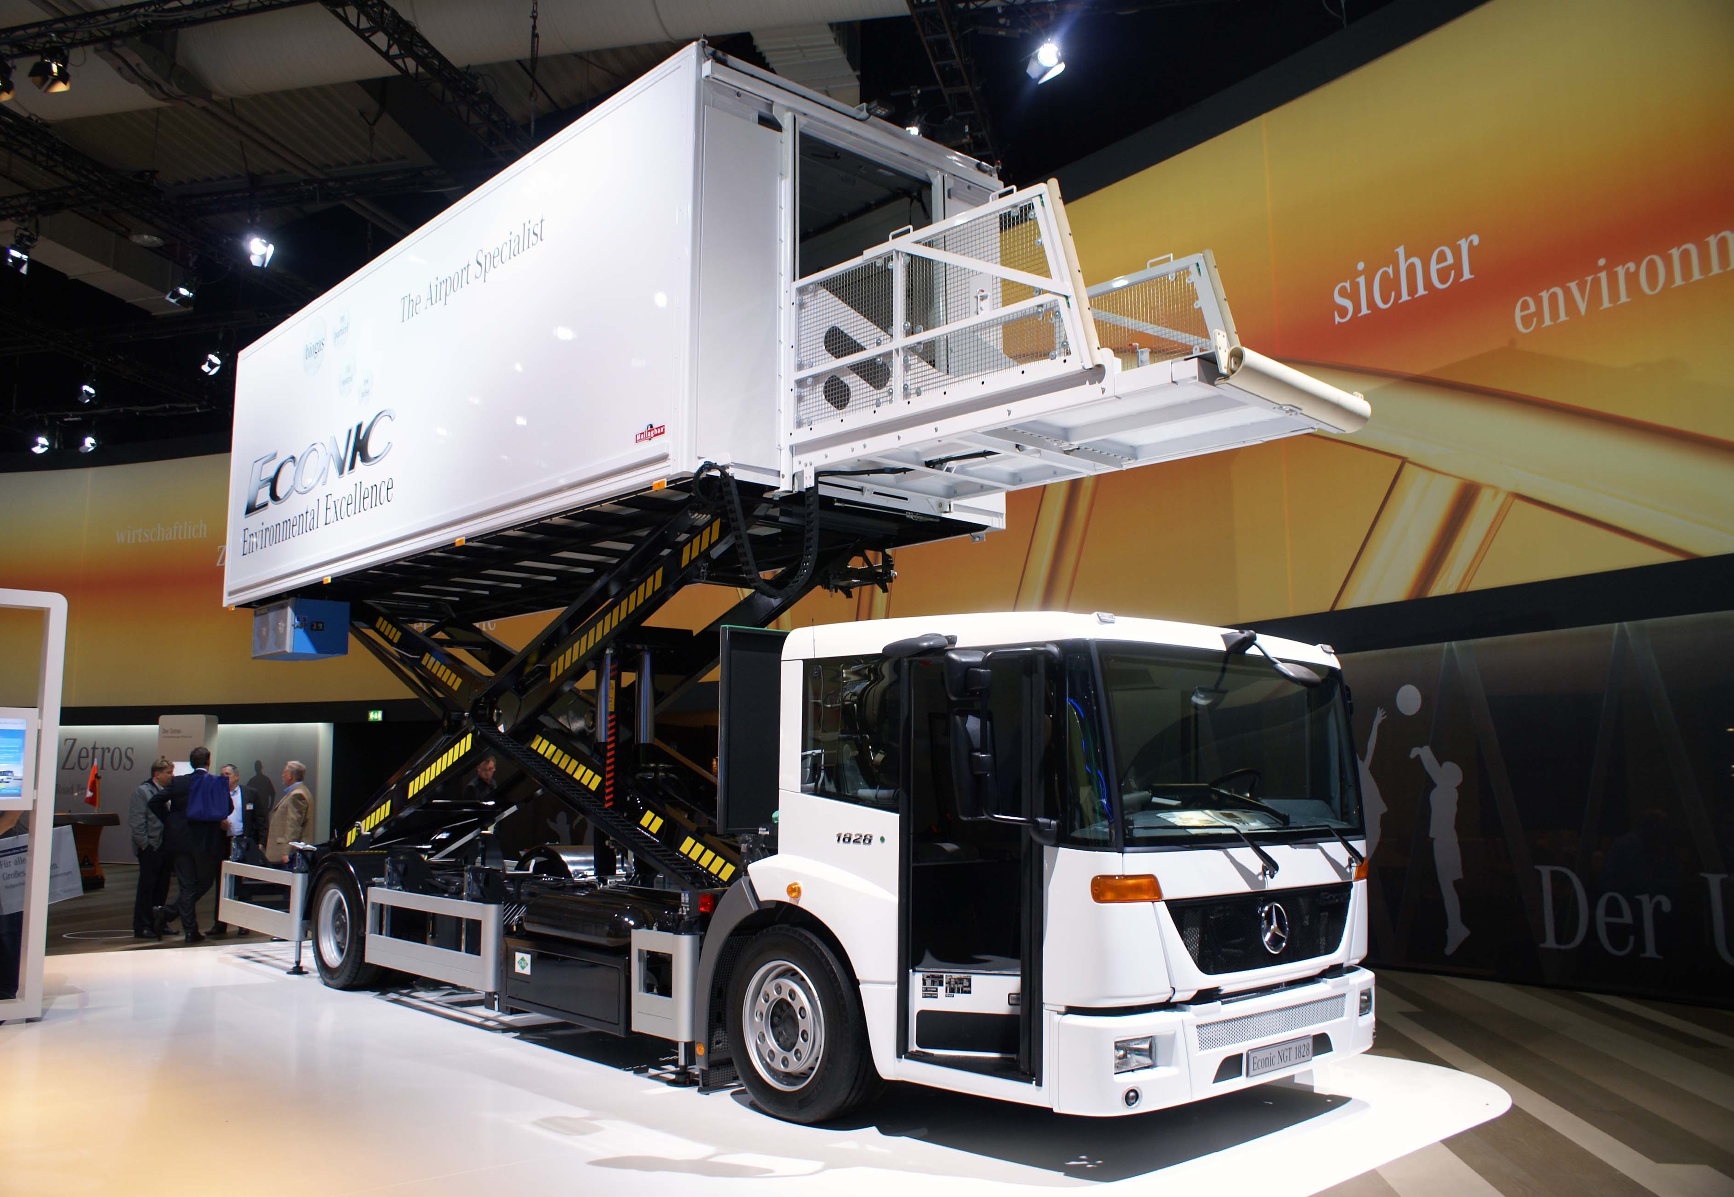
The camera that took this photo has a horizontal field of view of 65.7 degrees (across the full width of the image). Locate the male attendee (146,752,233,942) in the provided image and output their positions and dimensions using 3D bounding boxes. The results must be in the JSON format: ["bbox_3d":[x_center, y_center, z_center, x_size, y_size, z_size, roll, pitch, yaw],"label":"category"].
[{"bbox_3d":[-6.684,2.433,13.341,0.720,1.860,0.500,0,-7,2],"label":"male attendee"}]

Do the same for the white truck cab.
[{"bbox_3d":[1.016,1.301,6.756,2.578,2.355,2.334,6,-10,-42],"label":"white truck cab"}]

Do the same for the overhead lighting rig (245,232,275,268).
[{"bbox_3d":[-8.102,-4.654,17.900,0.430,0.430,0.430,7,24,-44],"label":"overhead lighting rig"}]

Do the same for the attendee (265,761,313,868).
[{"bbox_3d":[-5.678,2.484,13.299,0.400,1.740,0.520,4,-8,-30],"label":"attendee"}]

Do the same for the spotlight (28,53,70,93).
[{"bbox_3d":[-8.118,-5.234,13.315,0.420,0.420,0.420,4,-38,-32],"label":"spotlight"}]

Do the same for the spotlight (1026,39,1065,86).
[{"bbox_3d":[1.760,-5.291,13.213,0.420,0.420,0.420,-1,35,10],"label":"spotlight"}]

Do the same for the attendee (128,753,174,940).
[{"bbox_3d":[-7.138,2.508,13.515,0.400,1.760,0.520,0,-7,2],"label":"attendee"}]

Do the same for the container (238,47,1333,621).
[{"bbox_3d":[-1.794,-1.543,10.181,2.538,2.487,10.150,6,-10,-42],"label":"container"}]

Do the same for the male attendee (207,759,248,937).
[{"bbox_3d":[-6.394,2.554,13.711,0.550,1.710,0.380,-2,-7,12],"label":"male attendee"}]

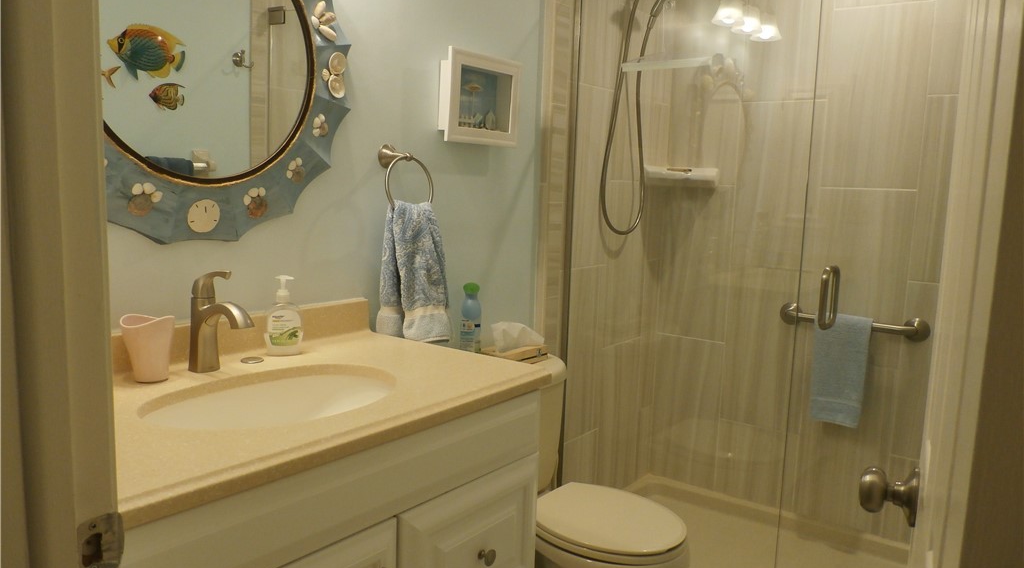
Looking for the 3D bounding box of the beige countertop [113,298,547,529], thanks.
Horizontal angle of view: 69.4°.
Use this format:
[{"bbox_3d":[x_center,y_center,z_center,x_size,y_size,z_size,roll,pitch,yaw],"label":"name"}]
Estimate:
[{"bbox_3d":[-0.398,0.149,1.221,0.547,0.104,0.880,7,8,36],"label":"beige countertop"}]

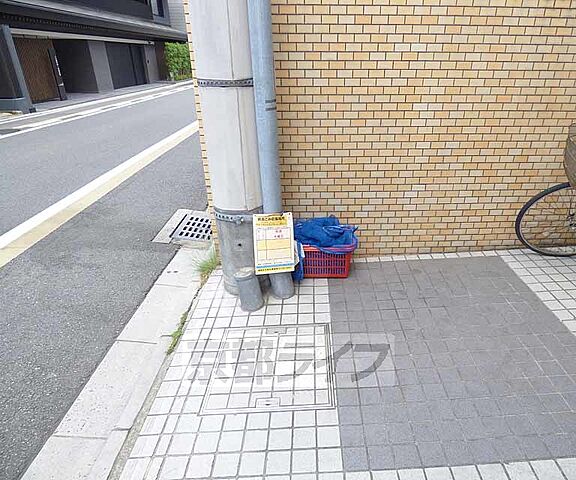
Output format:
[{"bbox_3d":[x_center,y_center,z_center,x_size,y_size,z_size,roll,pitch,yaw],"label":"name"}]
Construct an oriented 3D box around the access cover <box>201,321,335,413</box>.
[{"bbox_3d":[-0.079,0.641,1.775,0.610,0.030,0.600,-4,24,5],"label":"access cover"}]

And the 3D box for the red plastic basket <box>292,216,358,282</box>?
[{"bbox_3d":[0.235,0.042,2.500,0.470,0.385,0.320,-2,21,1],"label":"red plastic basket"}]

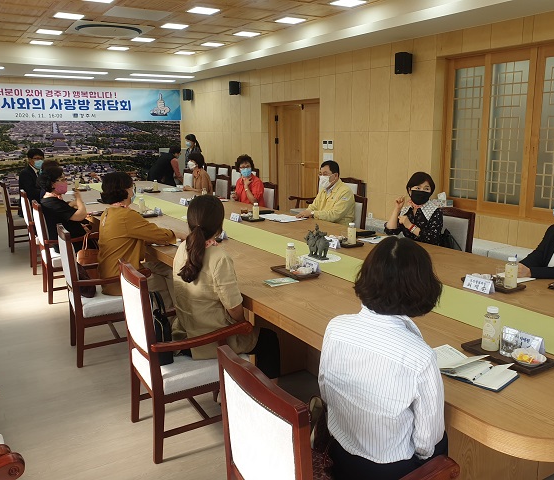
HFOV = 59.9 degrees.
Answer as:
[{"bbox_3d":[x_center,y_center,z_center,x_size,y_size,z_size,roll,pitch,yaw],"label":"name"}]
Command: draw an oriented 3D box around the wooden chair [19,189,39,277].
[{"bbox_3d":[-2.731,-0.138,5.842,0.575,0.995,0.550,-8,15,-30],"label":"wooden chair"}]

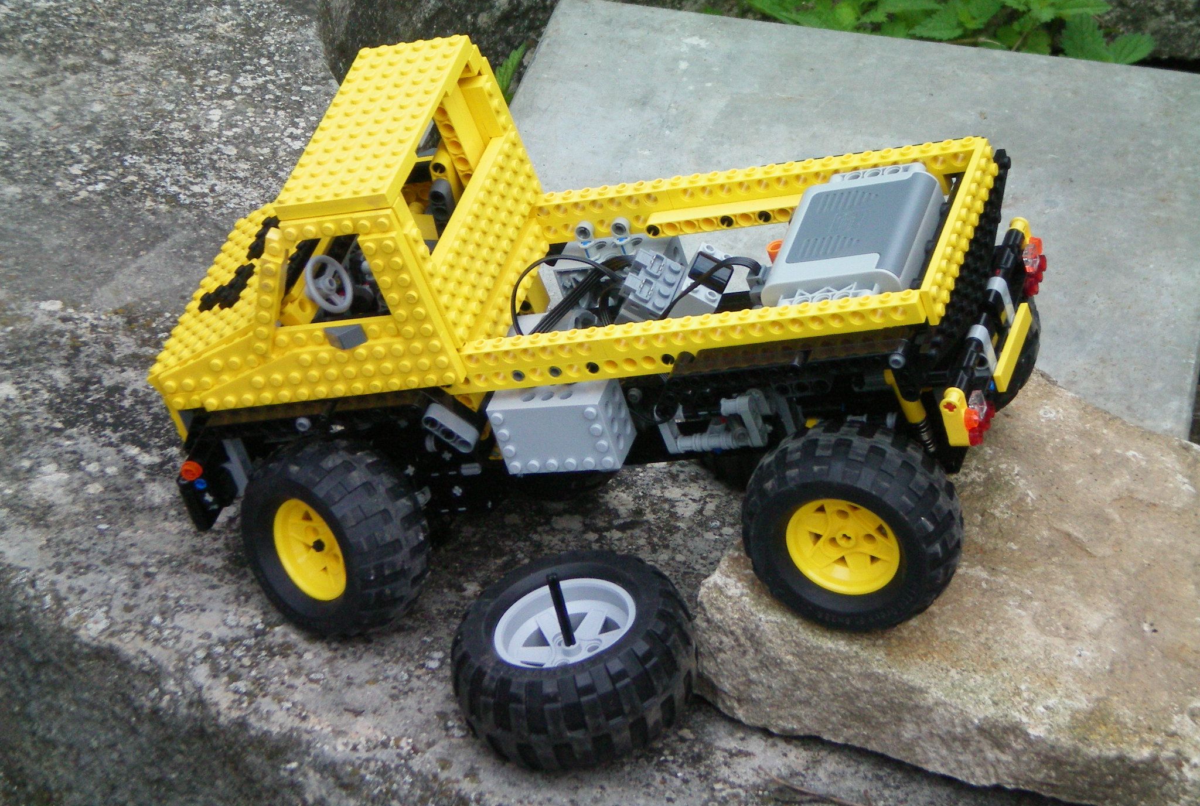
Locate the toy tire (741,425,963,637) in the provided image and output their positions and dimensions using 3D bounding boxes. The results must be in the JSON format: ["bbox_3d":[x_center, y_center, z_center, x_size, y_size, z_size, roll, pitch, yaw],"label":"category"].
[{"bbox_3d":[0.095,0.047,1.493,0.082,0.082,0.042,-7,31,24],"label":"toy tire"}]

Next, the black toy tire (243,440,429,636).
[{"bbox_3d":[-0.107,0.054,1.594,0.042,0.082,0.082,-27,21,-38],"label":"black toy tire"}]

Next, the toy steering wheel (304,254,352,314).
[{"bbox_3d":[-0.107,-0.045,1.548,0.009,0.025,0.025,-5,37,27],"label":"toy steering wheel"}]

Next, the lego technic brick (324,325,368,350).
[{"bbox_3d":[-0.098,-0.025,1.515,0.016,0.008,0.007,-6,36,25],"label":"lego technic brick"}]

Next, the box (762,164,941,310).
[{"bbox_3d":[0.098,-0.053,1.502,0.056,0.032,0.088,-6,36,25],"label":"box"}]

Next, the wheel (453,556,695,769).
[{"bbox_3d":[-0.011,0.098,1.545,0.095,0.052,0.095,-11,31,7],"label":"wheel"}]

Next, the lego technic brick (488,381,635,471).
[{"bbox_3d":[-0.015,0.008,1.566,0.048,0.032,0.024,-4,35,23],"label":"lego technic brick"}]

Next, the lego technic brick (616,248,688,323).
[{"bbox_3d":[0.017,-0.044,1.553,0.020,0.018,0.032,28,43,-3],"label":"lego technic brick"}]

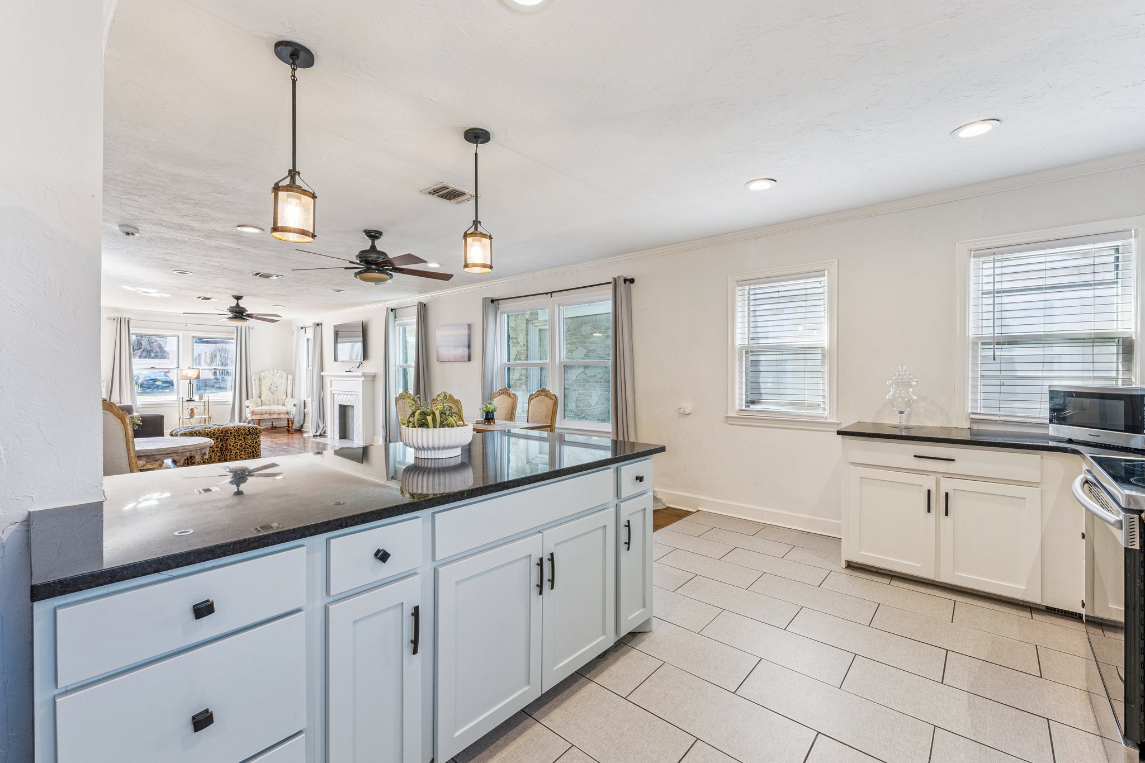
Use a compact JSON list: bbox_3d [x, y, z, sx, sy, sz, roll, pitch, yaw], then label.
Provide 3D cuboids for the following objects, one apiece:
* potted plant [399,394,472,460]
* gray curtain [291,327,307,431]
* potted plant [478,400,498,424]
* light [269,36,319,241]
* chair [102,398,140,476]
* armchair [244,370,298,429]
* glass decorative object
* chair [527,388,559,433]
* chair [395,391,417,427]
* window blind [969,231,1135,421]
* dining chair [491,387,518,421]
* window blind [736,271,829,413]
[{"bbox_3d":[-0.548,0.165,1.940,0.275,0.270,0.275,0,1,0],"label":"potted plant"},{"bbox_3d":[-5.985,-0.076,10.436,0.620,2.280,0.170,1,1,41],"label":"gray curtain"},{"bbox_3d":[-0.800,0.294,4.565,0.180,0.225,0.180,0,1,0],"label":"potted plant"},{"bbox_3d":[-1.058,-0.896,1.813,0.150,0.705,0.150,1,1,41],"label":"light"},{"bbox_3d":[-2.789,0.642,3.153,0.560,1.090,0.620,0,1,12],"label":"chair"},{"bbox_3d":[-6.266,0.427,9.985,0.860,1.290,0.840,0,1,-26],"label":"armchair"},{"bbox_3d":[2.227,0.100,3.225,0.178,0.415,0.178,1,1,41],"label":"glass decorative object"},{"bbox_3d":[-0.469,0.620,4.798,0.500,1.085,0.600,1,1,41],"label":"chair"},{"bbox_3d":[-1.322,0.623,4.502,0.510,1.090,0.600,1,1,41],"label":"chair"},{"bbox_3d":[2.874,-0.297,2.902,0.680,1.095,0.055,1,1,41],"label":"window blind"},{"bbox_3d":[-0.921,0.613,5.193,0.500,1.085,0.600,1,1,41],"label":"dining chair"},{"bbox_3d":[1.708,-0.286,3.928,0.690,1.140,0.055,1,1,41],"label":"window blind"}]

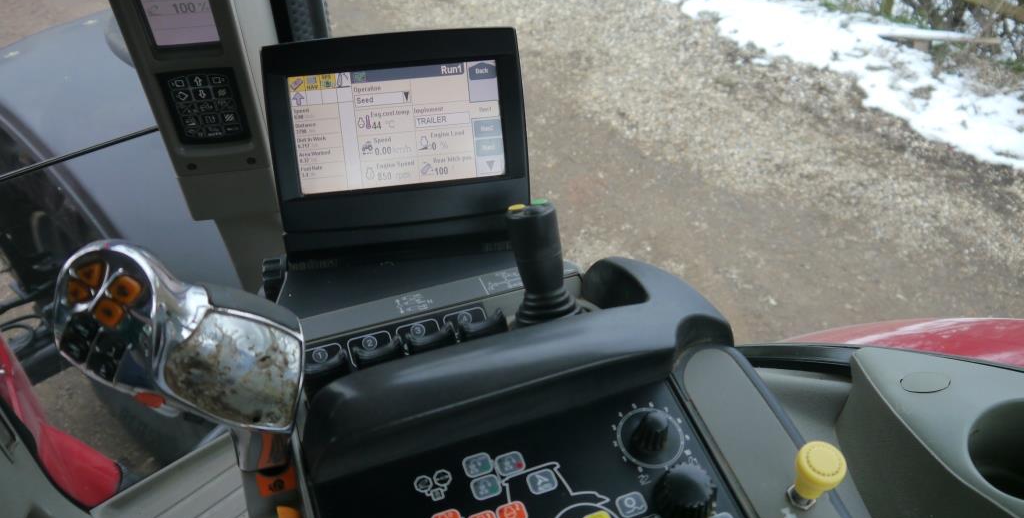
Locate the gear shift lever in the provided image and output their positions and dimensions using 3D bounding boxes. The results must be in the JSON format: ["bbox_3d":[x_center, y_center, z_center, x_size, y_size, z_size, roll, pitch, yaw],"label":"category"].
[{"bbox_3d":[-0.191,0.053,0.487,0.130,0.115,0.080,1,29,6],"label":"gear shift lever"}]

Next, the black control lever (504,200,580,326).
[{"bbox_3d":[0.021,0.004,0.588,0.050,0.098,0.050,-5,29,3],"label":"black control lever"}]

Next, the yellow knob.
[{"bbox_3d":[0.191,0.135,0.519,0.030,0.036,0.030,-9,49,-11],"label":"yellow knob"}]

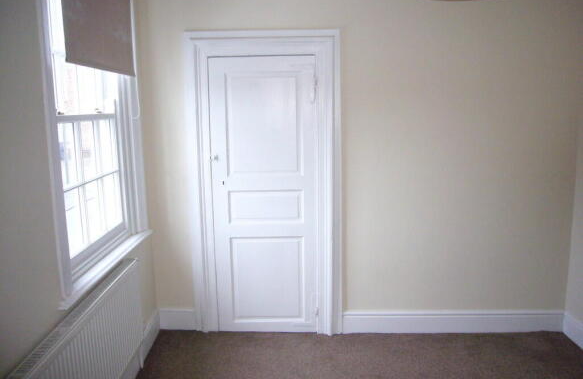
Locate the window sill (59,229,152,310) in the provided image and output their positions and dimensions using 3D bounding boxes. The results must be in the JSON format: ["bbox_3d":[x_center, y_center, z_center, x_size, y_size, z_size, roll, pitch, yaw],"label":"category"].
[{"bbox_3d":[-0.921,0.343,2.421,0.090,0.040,1.384,-1,7,-3],"label":"window sill"}]

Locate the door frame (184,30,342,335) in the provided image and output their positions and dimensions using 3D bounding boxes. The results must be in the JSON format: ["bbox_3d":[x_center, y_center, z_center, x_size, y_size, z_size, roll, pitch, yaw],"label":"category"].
[{"bbox_3d":[-0.175,-0.007,3.240,1.040,2.090,0.100,-1,7,3],"label":"door frame"}]

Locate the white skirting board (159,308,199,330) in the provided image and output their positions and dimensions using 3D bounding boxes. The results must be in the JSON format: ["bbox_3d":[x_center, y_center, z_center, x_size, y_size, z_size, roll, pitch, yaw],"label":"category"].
[{"bbox_3d":[-0.809,0.934,3.411,0.285,0.166,0.027,-1,7,3],"label":"white skirting board"}]

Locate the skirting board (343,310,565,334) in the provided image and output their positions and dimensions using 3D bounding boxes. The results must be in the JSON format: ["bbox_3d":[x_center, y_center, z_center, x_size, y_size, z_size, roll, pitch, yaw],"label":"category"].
[{"bbox_3d":[1.121,0.922,3.308,1.514,0.171,0.027,-1,7,3],"label":"skirting board"}]

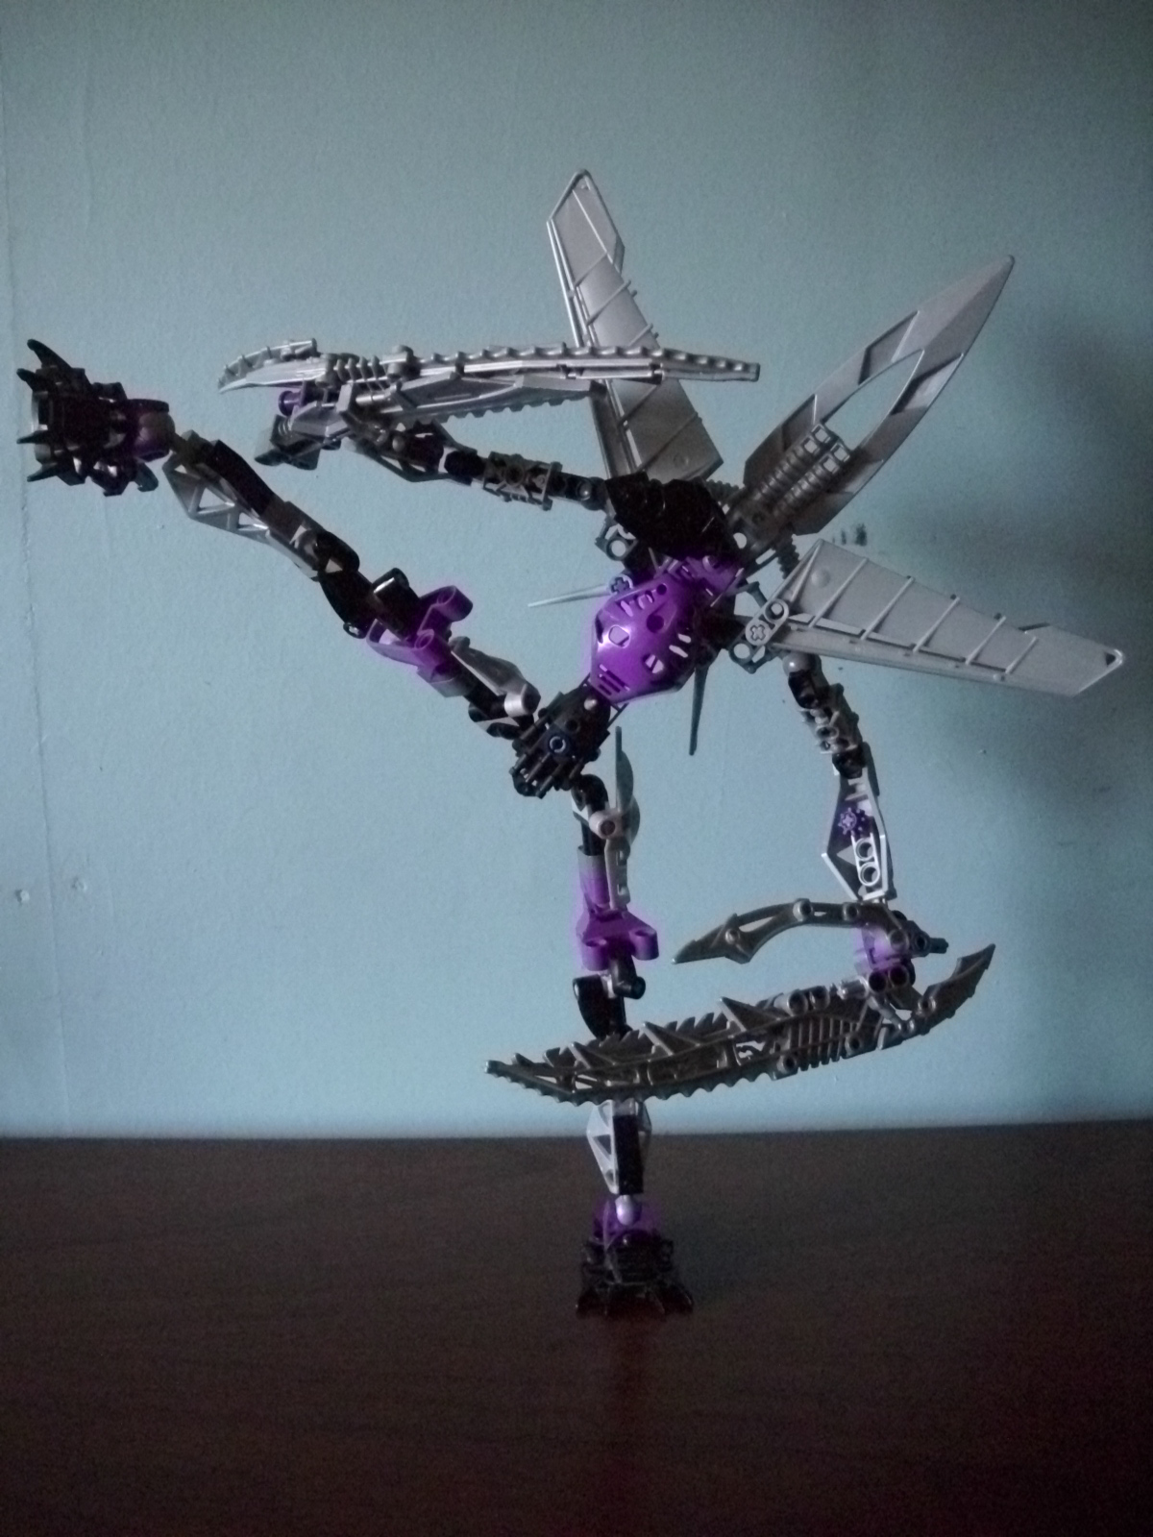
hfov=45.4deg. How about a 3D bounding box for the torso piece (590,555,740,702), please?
[{"bbox_3d":[0.026,-0.040,0.398,0.033,0.047,0.027,37,-3,7],"label":"torso piece"}]

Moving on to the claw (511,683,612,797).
[{"bbox_3d":[-0.004,-0.008,0.400,0.022,0.036,0.020,41,0,2],"label":"claw"}]

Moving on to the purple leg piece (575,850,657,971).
[{"bbox_3d":[0.012,0.042,0.405,0.023,0.033,0.019,-6,8,-19],"label":"purple leg piece"}]

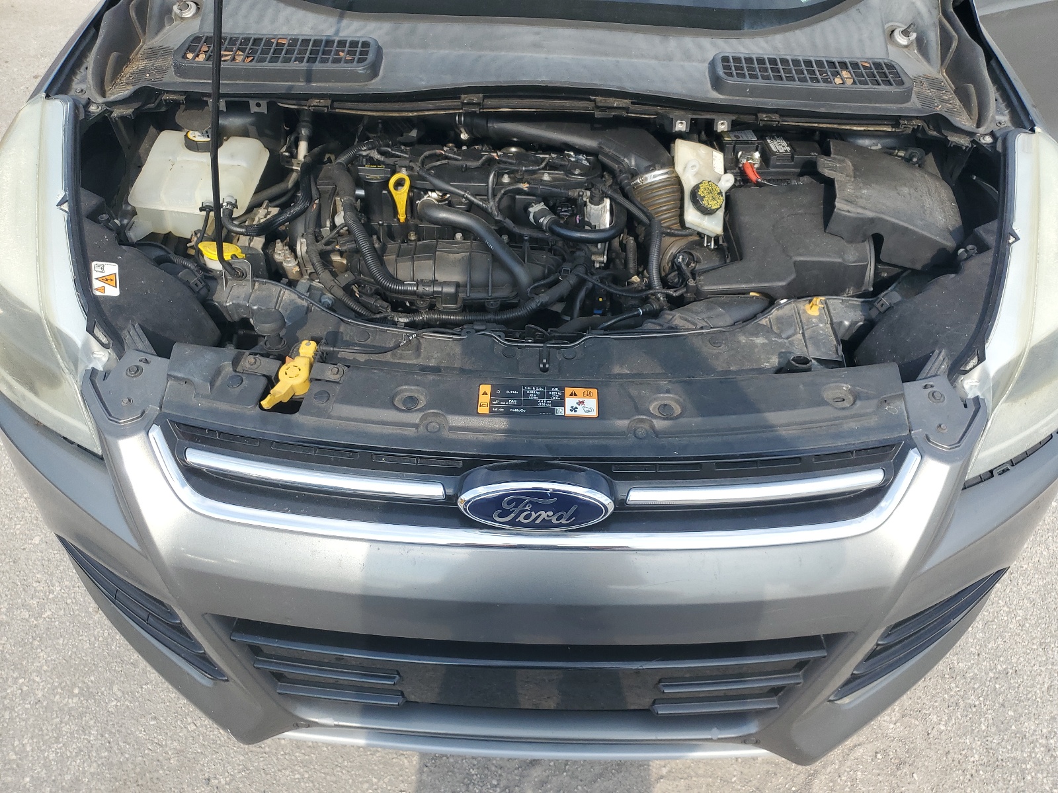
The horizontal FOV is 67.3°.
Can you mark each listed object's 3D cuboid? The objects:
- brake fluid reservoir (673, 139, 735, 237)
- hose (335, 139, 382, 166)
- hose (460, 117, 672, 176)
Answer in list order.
[{"bbox_3d":[0.282,-0.330,1.310,0.088,0.117,0.133,2,48,0],"label":"brake fluid reservoir"},{"bbox_3d":[-0.288,-0.412,1.340,0.080,0.032,0.040,-25,47,-29],"label":"hose"},{"bbox_3d":[0.073,-0.459,1.444,0.370,0.090,0.150,2,40,-1],"label":"hose"}]

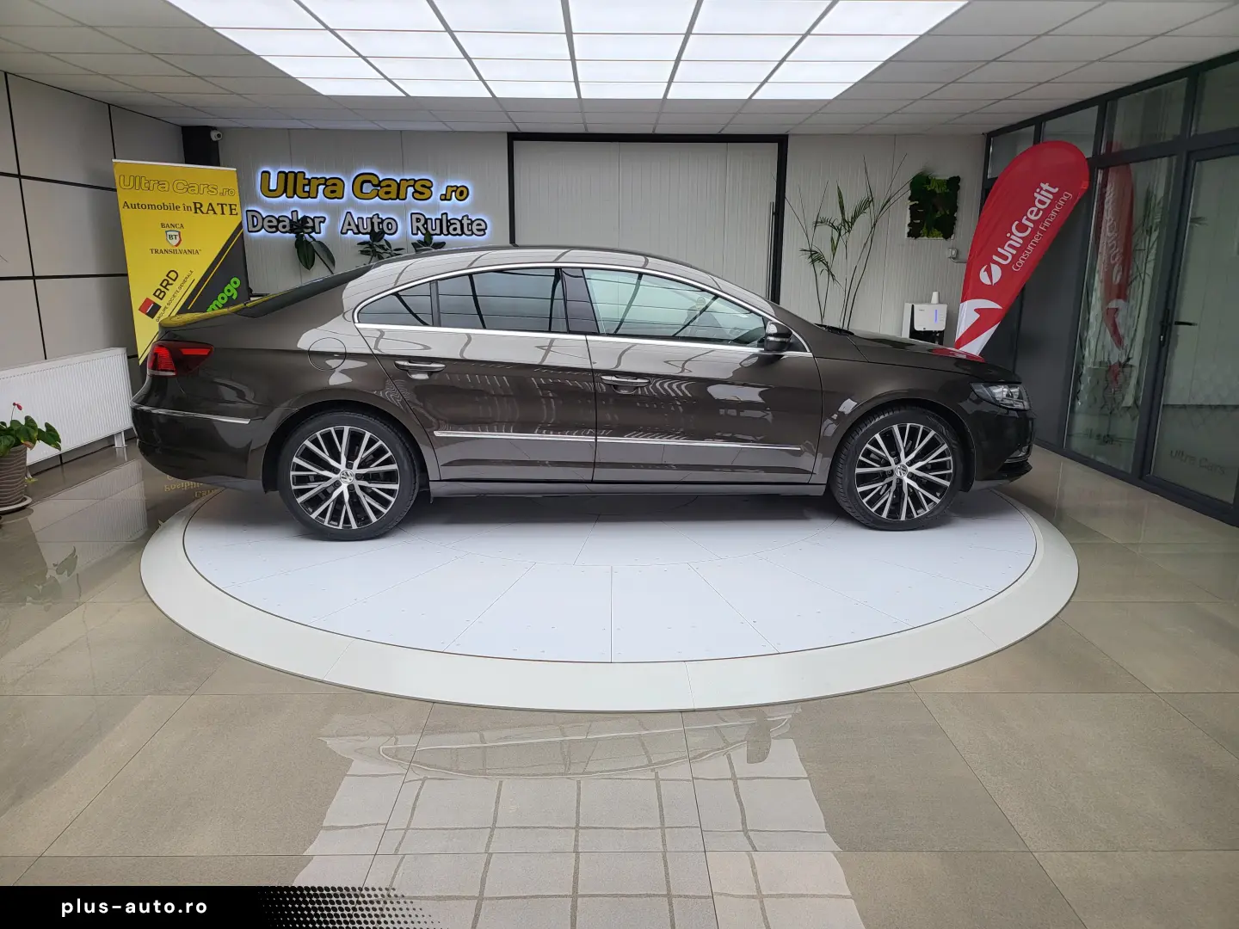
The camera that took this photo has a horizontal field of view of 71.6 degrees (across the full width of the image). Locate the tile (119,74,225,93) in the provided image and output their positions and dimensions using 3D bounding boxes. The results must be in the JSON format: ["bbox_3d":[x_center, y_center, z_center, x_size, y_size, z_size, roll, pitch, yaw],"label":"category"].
[{"bbox_3d":[-2.973,-2.543,5.724,0.597,0.030,0.597,0,14,-1],"label":"tile"}]

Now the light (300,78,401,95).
[{"bbox_3d":[-1.771,-2.547,5.758,0.600,0.040,0.600,0,13,-1],"label":"light"}]

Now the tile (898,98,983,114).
[{"bbox_3d":[2.422,-2.667,6.390,0.600,0.020,0.600,0,13,-1],"label":"tile"}]

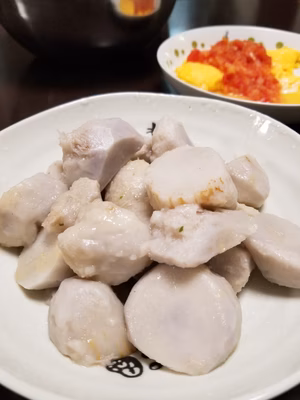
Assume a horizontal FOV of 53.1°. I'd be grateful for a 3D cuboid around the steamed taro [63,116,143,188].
[{"bbox_3d":[-0.032,-0.030,0.199,0.046,0.039,0.049,20,47,18],"label":"steamed taro"}]

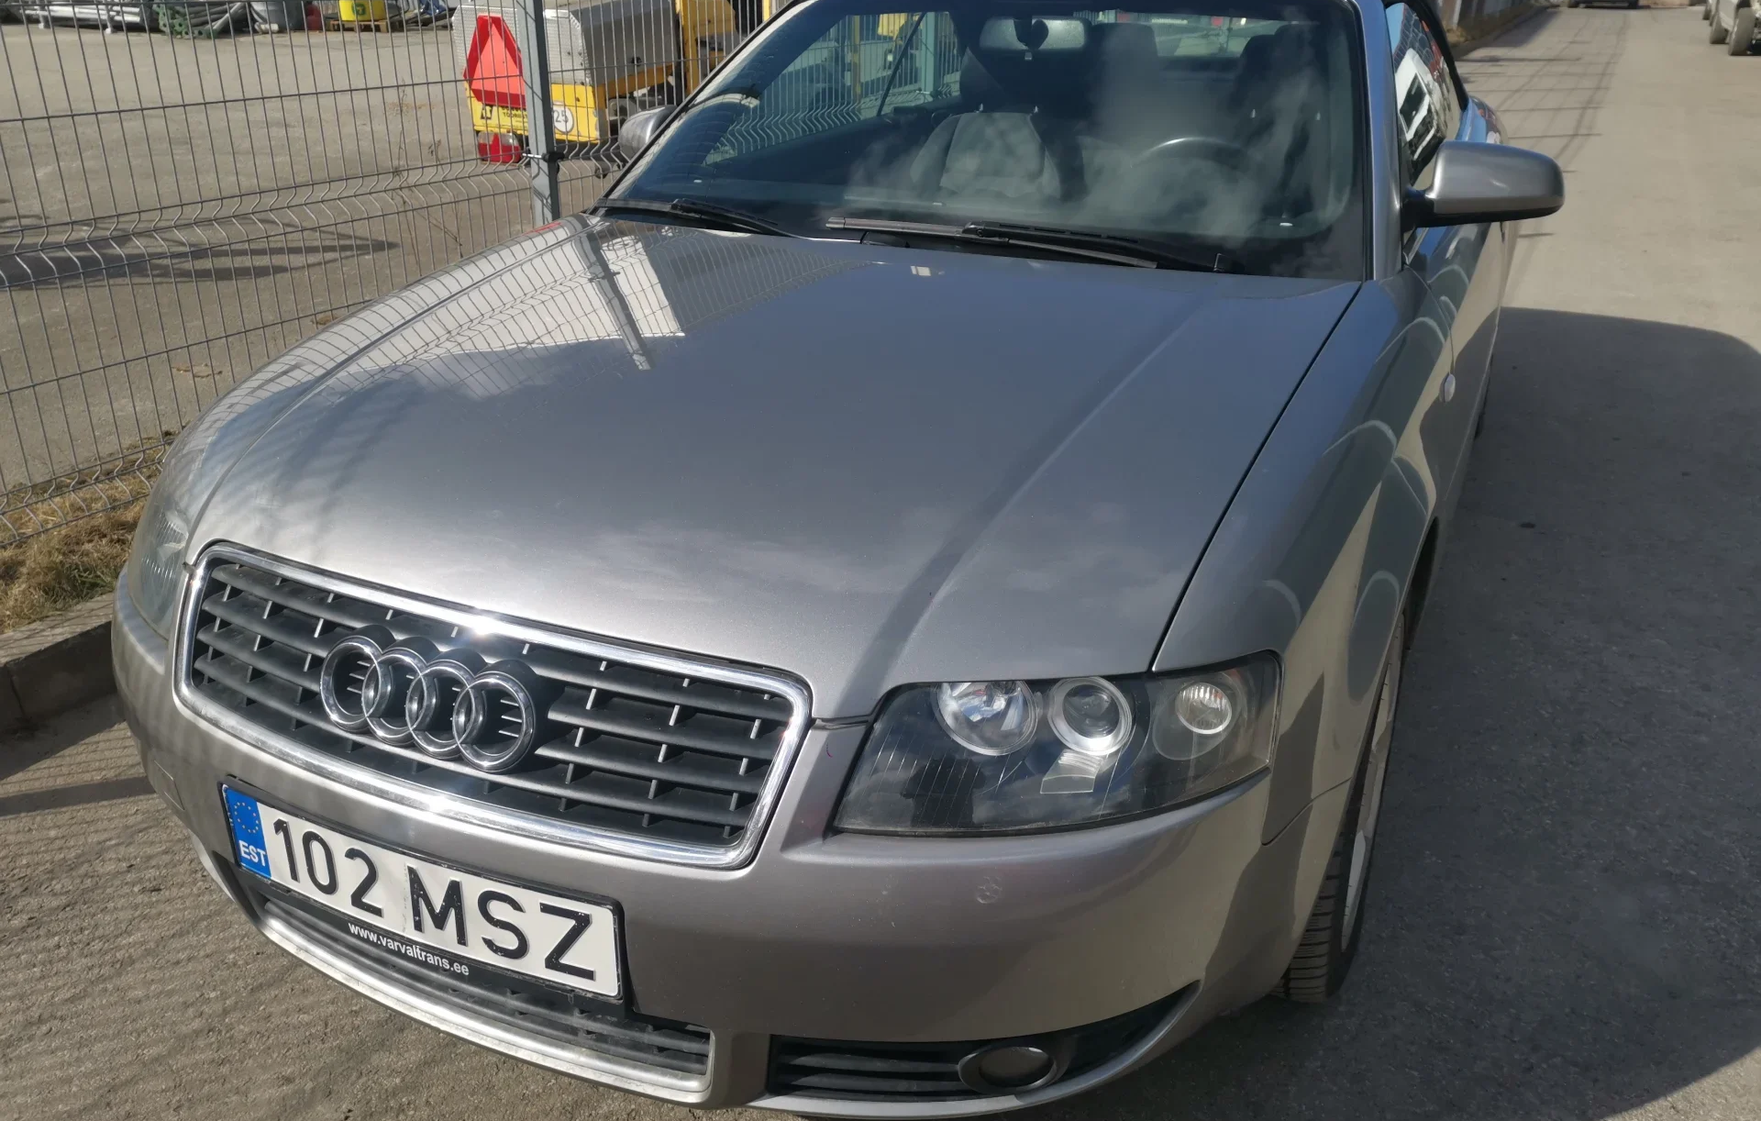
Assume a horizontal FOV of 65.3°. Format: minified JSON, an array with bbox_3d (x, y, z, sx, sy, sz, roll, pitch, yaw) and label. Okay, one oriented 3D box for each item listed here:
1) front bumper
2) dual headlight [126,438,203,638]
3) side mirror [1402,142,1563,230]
[{"bbox_3d":[-0.393,0.289,1.648,1.740,0.430,0.530,11,25,23],"label":"front bumper"},{"bbox_3d":[-0.938,-0.039,1.833,0.370,0.160,0.350,11,25,23],"label":"dual headlight"},{"bbox_3d":[1.041,-0.642,2.370,0.250,0.152,0.155,11,25,23],"label":"side mirror"}]

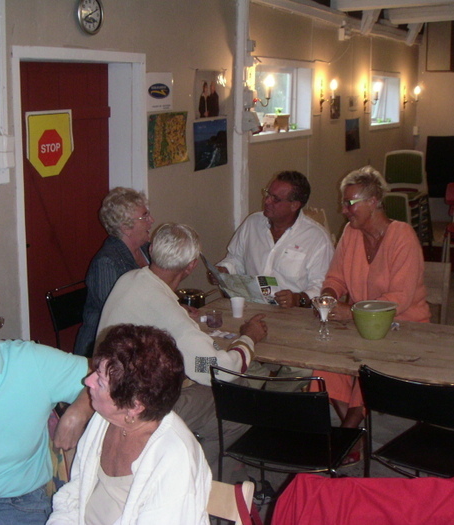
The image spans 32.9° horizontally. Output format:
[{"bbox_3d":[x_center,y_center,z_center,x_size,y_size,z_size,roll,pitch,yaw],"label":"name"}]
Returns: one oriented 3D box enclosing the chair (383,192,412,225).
[{"bbox_3d":[1.427,-0.189,7.131,0.470,0.840,0.520,6,13,27],"label":"chair"}]

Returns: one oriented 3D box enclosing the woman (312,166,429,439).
[{"bbox_3d":[0.638,0.277,3.568,0.550,1.390,0.750,9,15,35],"label":"woman"}]

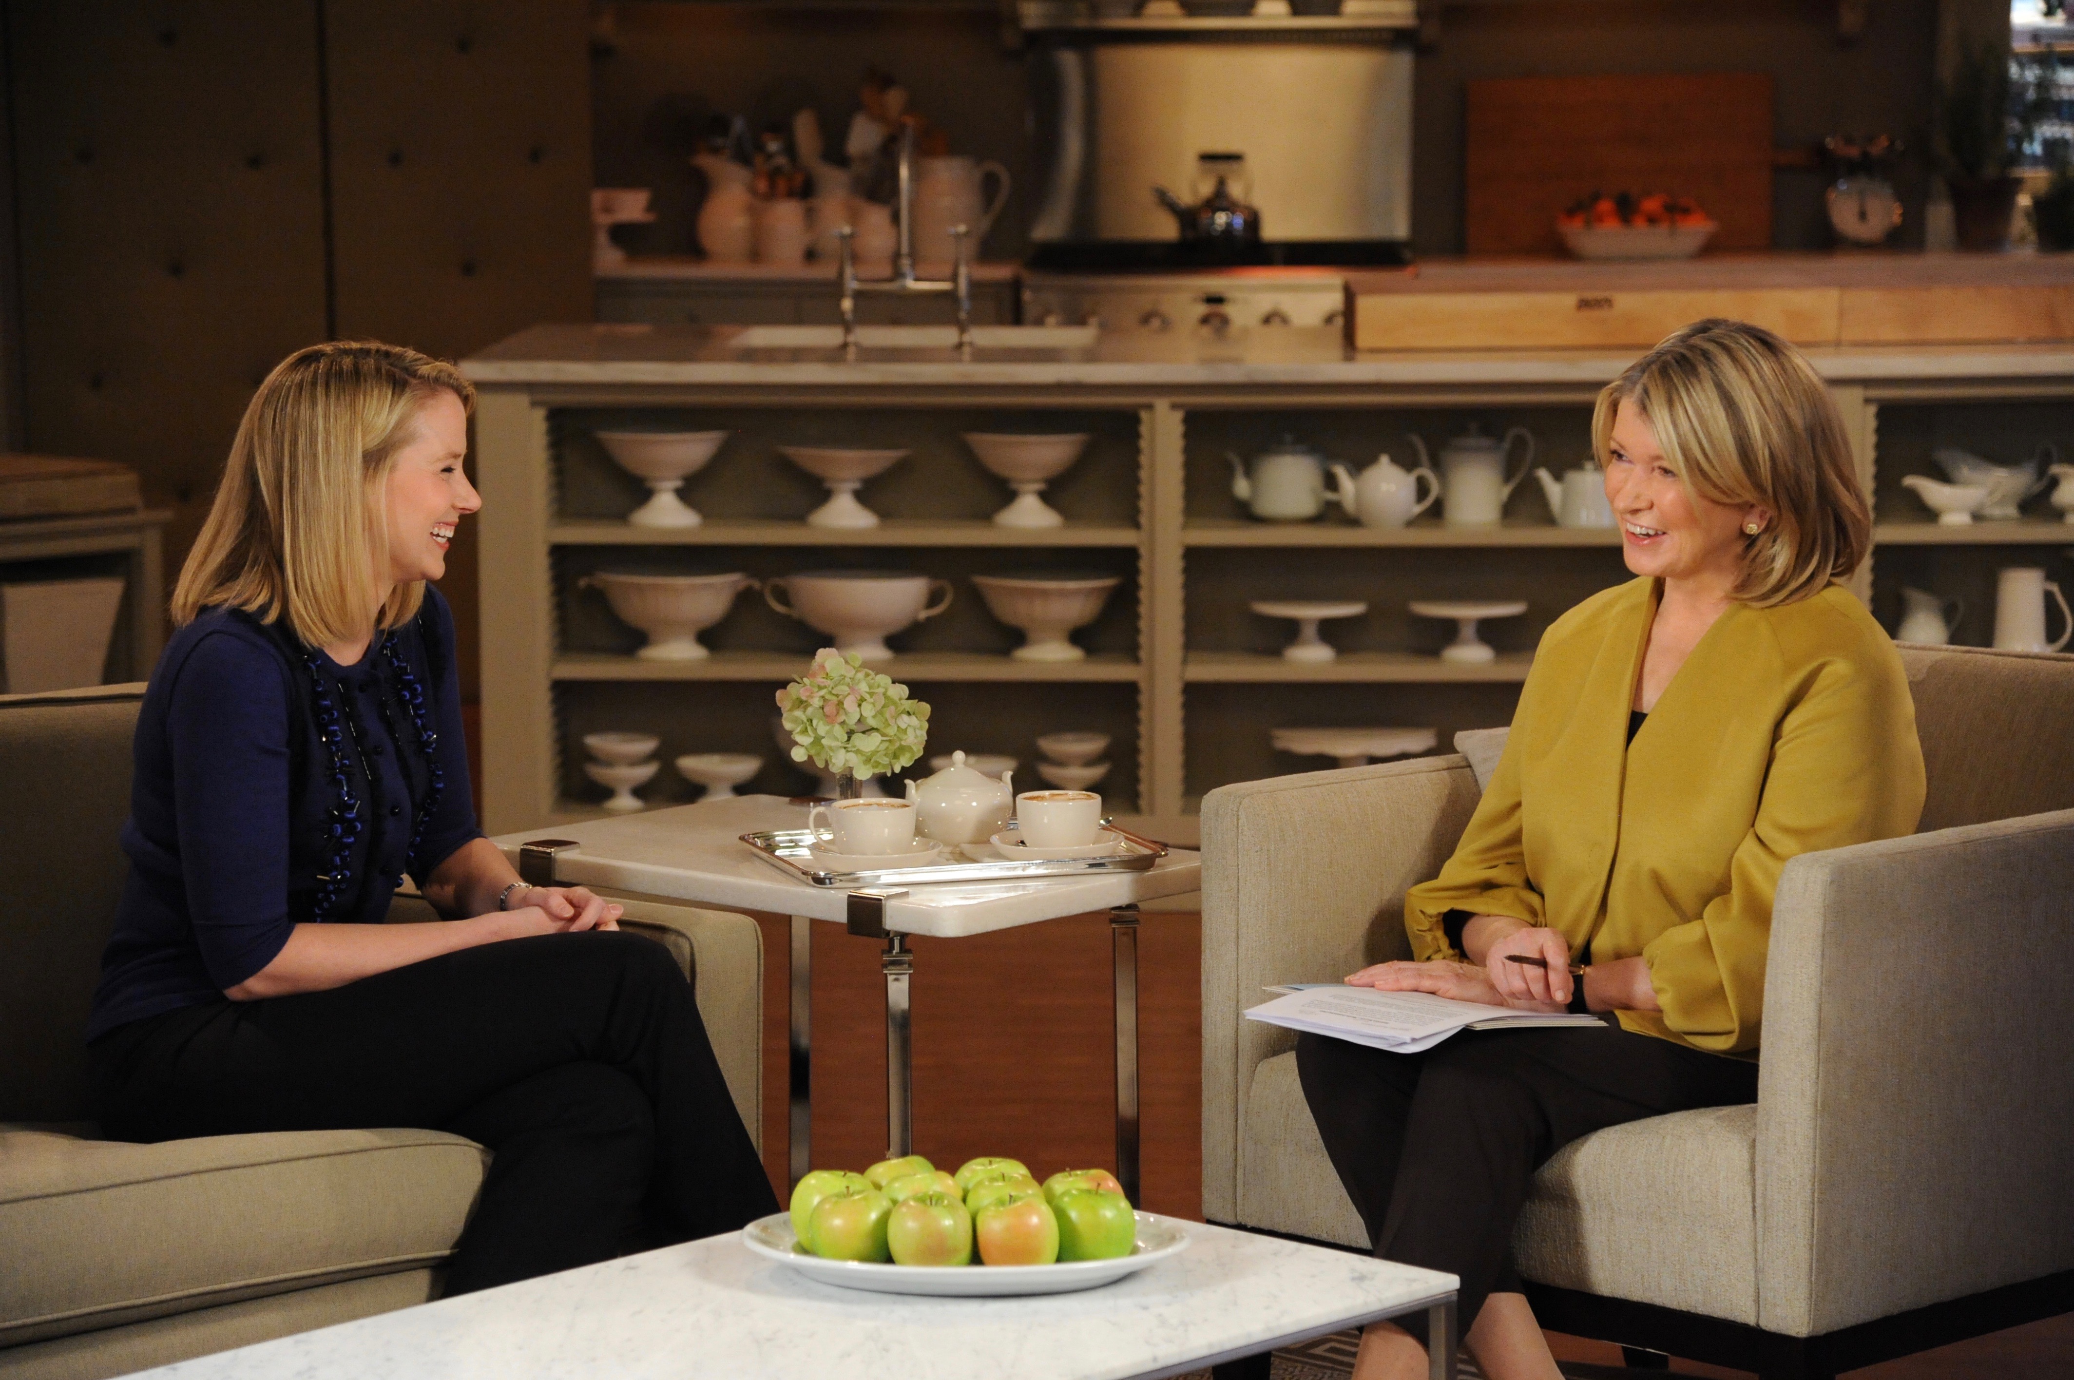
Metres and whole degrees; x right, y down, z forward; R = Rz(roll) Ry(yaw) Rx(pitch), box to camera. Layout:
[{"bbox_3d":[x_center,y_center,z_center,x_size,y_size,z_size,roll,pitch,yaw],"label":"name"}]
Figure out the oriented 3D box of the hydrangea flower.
[{"bbox_3d":[-0.222,0.027,6.800,0.186,0.160,0.180,0,7,0],"label":"hydrangea flower"}]

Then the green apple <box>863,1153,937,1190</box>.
[{"bbox_3d":[-0.131,0.478,5.380,0.076,0.072,0.076,0,7,0],"label":"green apple"}]

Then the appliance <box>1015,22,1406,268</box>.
[{"bbox_3d":[0.425,-1.284,13.142,0.920,0.600,0.500,0,7,0],"label":"appliance"}]

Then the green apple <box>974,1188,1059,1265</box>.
[{"bbox_3d":[-0.019,0.501,5.220,0.078,0.073,0.078,0,7,0],"label":"green apple"}]

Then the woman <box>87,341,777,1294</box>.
[{"bbox_3d":[-0.550,0.270,5.758,0.840,1.240,0.530,5,9,37],"label":"woman"}]

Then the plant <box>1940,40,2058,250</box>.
[{"bbox_3d":[2.229,-1.262,13.100,0.270,0.490,0.260,0,7,0],"label":"plant"}]

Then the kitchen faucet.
[{"bbox_3d":[-0.235,-0.811,10.017,0.240,0.410,0.250,0,7,0],"label":"kitchen faucet"}]

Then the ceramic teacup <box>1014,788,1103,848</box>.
[{"bbox_3d":[0.026,0.155,6.620,0.100,0.069,0.110,0,7,0],"label":"ceramic teacup"}]

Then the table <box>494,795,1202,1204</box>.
[{"bbox_3d":[-0.235,0.476,6.812,0.760,0.575,0.480,6,9,41],"label":"table"}]

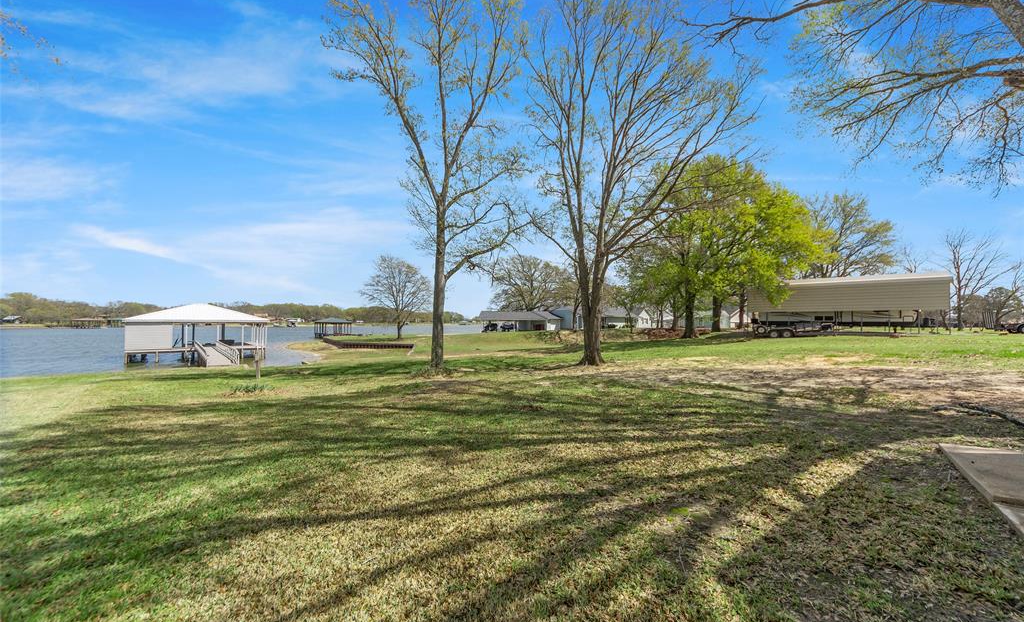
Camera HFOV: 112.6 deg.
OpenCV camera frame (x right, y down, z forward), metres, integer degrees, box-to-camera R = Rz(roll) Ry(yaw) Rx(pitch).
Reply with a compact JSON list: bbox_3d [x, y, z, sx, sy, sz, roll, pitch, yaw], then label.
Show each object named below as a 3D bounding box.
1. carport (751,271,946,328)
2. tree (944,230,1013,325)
[{"bbox_3d":[28.171,-0.122,29.980,12.400,5.000,3.800,-1,-2,36],"label":"carport"},{"bbox_3d":[47.494,-3.192,35.109,5.200,10.540,5.200,1,-2,-36],"label":"tree"}]

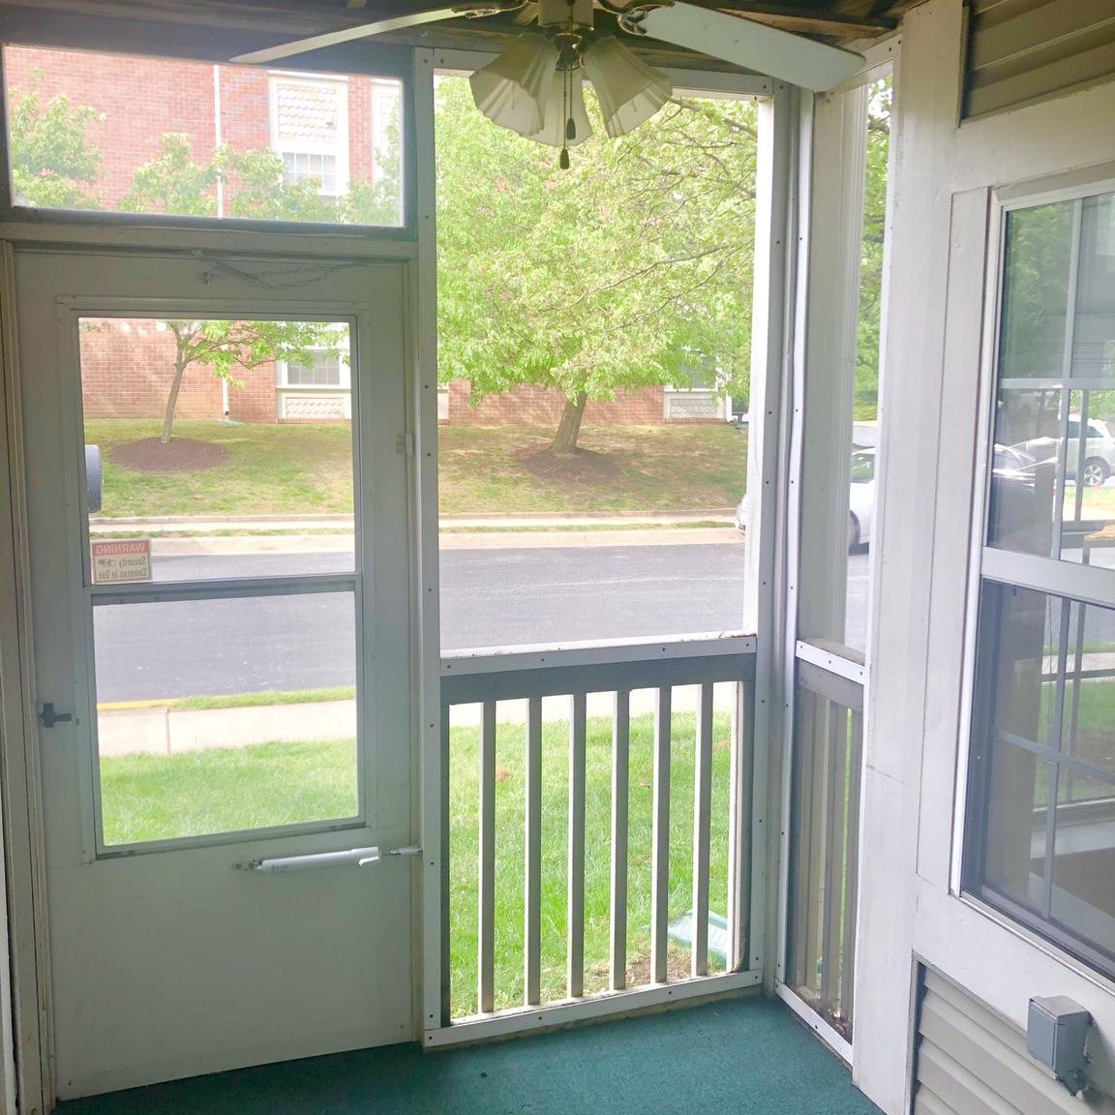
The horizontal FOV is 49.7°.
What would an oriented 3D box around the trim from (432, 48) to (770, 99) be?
[{"bbox_3d":[0.122,-1.173,2.923,0.894,0.044,0.031,-2,9,-19],"label":"trim"}]

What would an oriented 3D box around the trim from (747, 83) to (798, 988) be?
[{"bbox_3d":[0.560,-0.002,3.244,0.053,2.448,0.031,-2,9,-19],"label":"trim"}]

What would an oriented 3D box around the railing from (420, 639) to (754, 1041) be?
[{"bbox_3d":[0.111,0.729,3.222,0.945,1.018,0.085,-2,9,-19],"label":"railing"}]

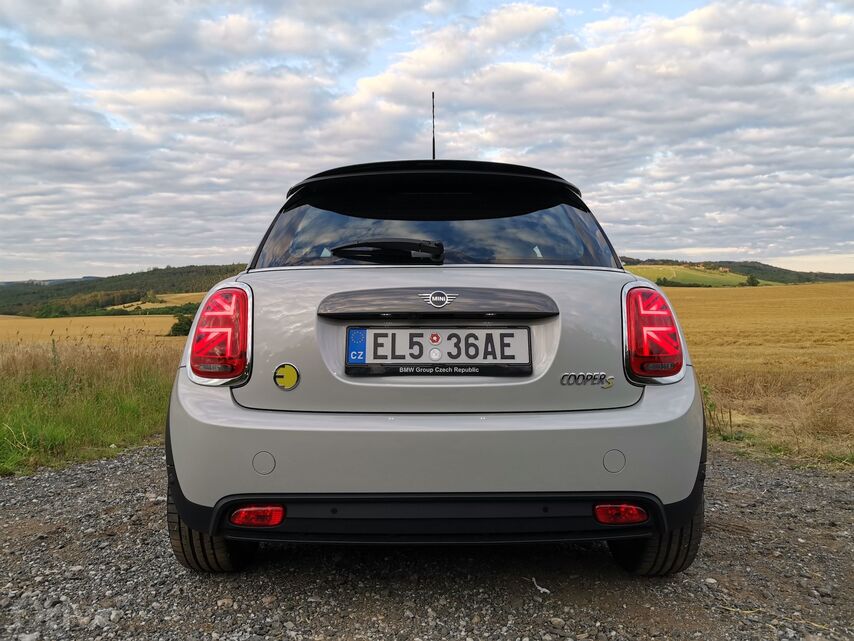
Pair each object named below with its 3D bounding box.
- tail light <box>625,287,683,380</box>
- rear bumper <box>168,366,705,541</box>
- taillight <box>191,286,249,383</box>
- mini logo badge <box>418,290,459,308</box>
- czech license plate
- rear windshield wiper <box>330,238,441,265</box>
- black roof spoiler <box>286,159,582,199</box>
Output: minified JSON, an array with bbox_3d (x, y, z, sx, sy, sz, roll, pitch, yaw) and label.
[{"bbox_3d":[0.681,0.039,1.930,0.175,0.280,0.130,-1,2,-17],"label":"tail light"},{"bbox_3d":[0.030,0.375,1.910,1.700,0.450,0.410,0,2,-1],"label":"rear bumper"},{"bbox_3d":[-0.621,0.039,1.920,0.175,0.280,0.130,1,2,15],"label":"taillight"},{"bbox_3d":[0.032,-0.059,1.800,0.113,0.050,0.012,0,-13,-1],"label":"mini logo badge"},{"bbox_3d":[0.033,0.088,1.820,0.535,0.140,0.020,0,-2,-1],"label":"czech license plate"},{"bbox_3d":[-0.124,-0.211,1.960,0.350,0.065,0.050,0,-23,-1],"label":"rear windshield wiper"},{"bbox_3d":[0.025,-0.475,2.140,0.990,0.120,0.270,0,2,-1],"label":"black roof spoiler"}]

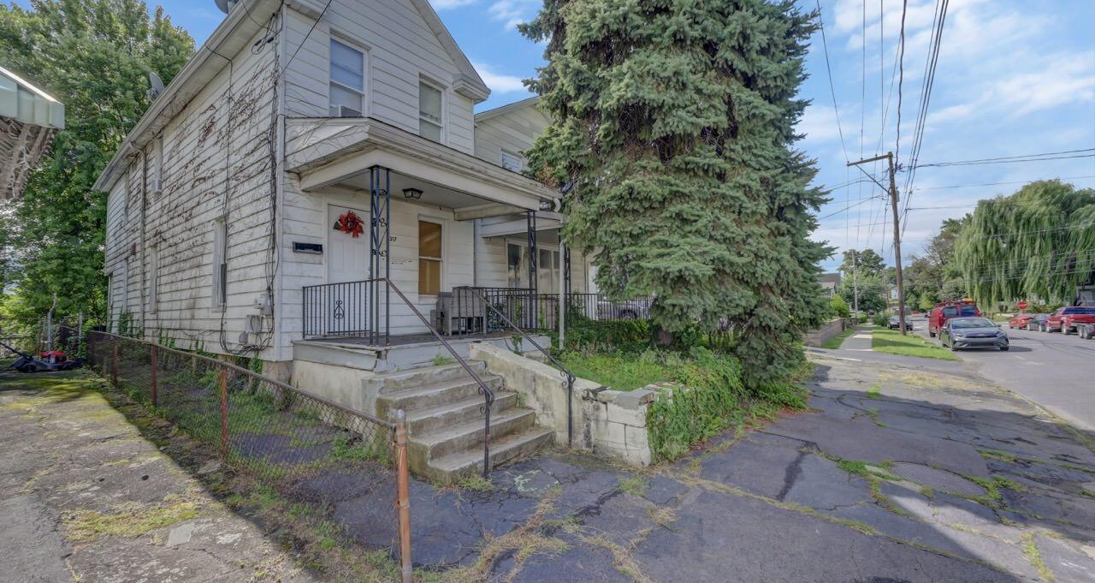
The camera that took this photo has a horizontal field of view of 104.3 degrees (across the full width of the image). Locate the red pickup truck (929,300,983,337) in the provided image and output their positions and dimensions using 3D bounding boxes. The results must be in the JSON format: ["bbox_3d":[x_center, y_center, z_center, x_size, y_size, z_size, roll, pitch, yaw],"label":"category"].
[{"bbox_3d":[25.180,1.785,26.385,1.950,2.250,5.200,-5,-5,36],"label":"red pickup truck"}]

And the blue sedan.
[{"bbox_3d":[19.712,1.928,19.836,1.800,1.435,4.640,-5,-5,36],"label":"blue sedan"}]

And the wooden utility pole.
[{"bbox_3d":[23.074,-3.292,29.860,2.650,12.660,0.450,-4,-3,36],"label":"wooden utility pole"}]

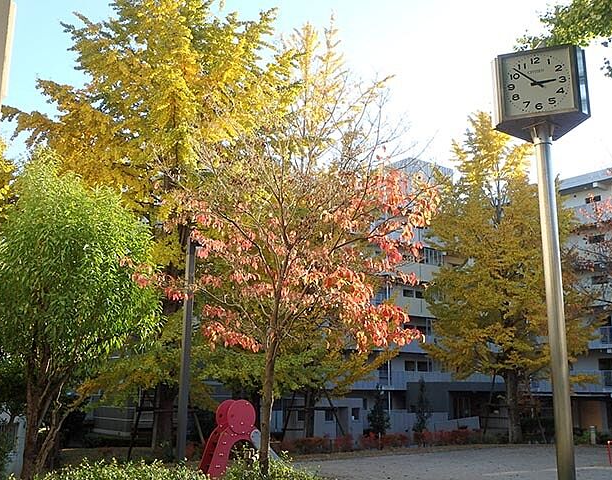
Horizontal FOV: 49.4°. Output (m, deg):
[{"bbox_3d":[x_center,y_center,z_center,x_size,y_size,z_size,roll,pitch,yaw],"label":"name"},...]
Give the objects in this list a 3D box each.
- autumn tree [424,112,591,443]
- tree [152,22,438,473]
[{"bbox_3d":[8.265,1.188,27.365,6.810,13.710,6.260,0,-12,0],"label":"autumn tree"},{"bbox_3d":[-0.171,-0.080,11.058,4.730,7.680,4.020,0,-12,0],"label":"tree"}]

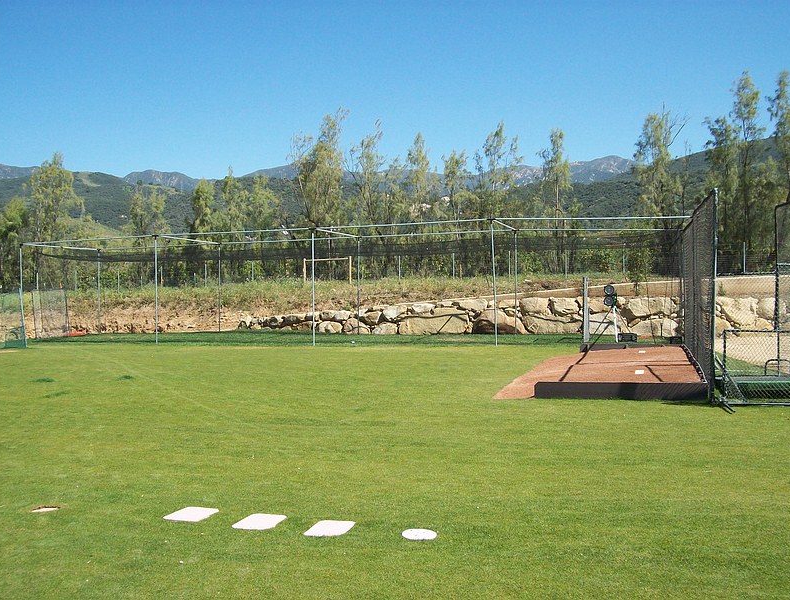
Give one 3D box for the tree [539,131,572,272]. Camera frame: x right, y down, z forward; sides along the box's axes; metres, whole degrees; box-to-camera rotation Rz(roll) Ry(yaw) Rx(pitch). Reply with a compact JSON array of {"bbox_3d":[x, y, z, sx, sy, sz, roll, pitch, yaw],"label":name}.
[{"bbox_3d":[9.163,-5.623,47.500,1.941,8.335,1.941,0,2,14],"label":"tree"}]

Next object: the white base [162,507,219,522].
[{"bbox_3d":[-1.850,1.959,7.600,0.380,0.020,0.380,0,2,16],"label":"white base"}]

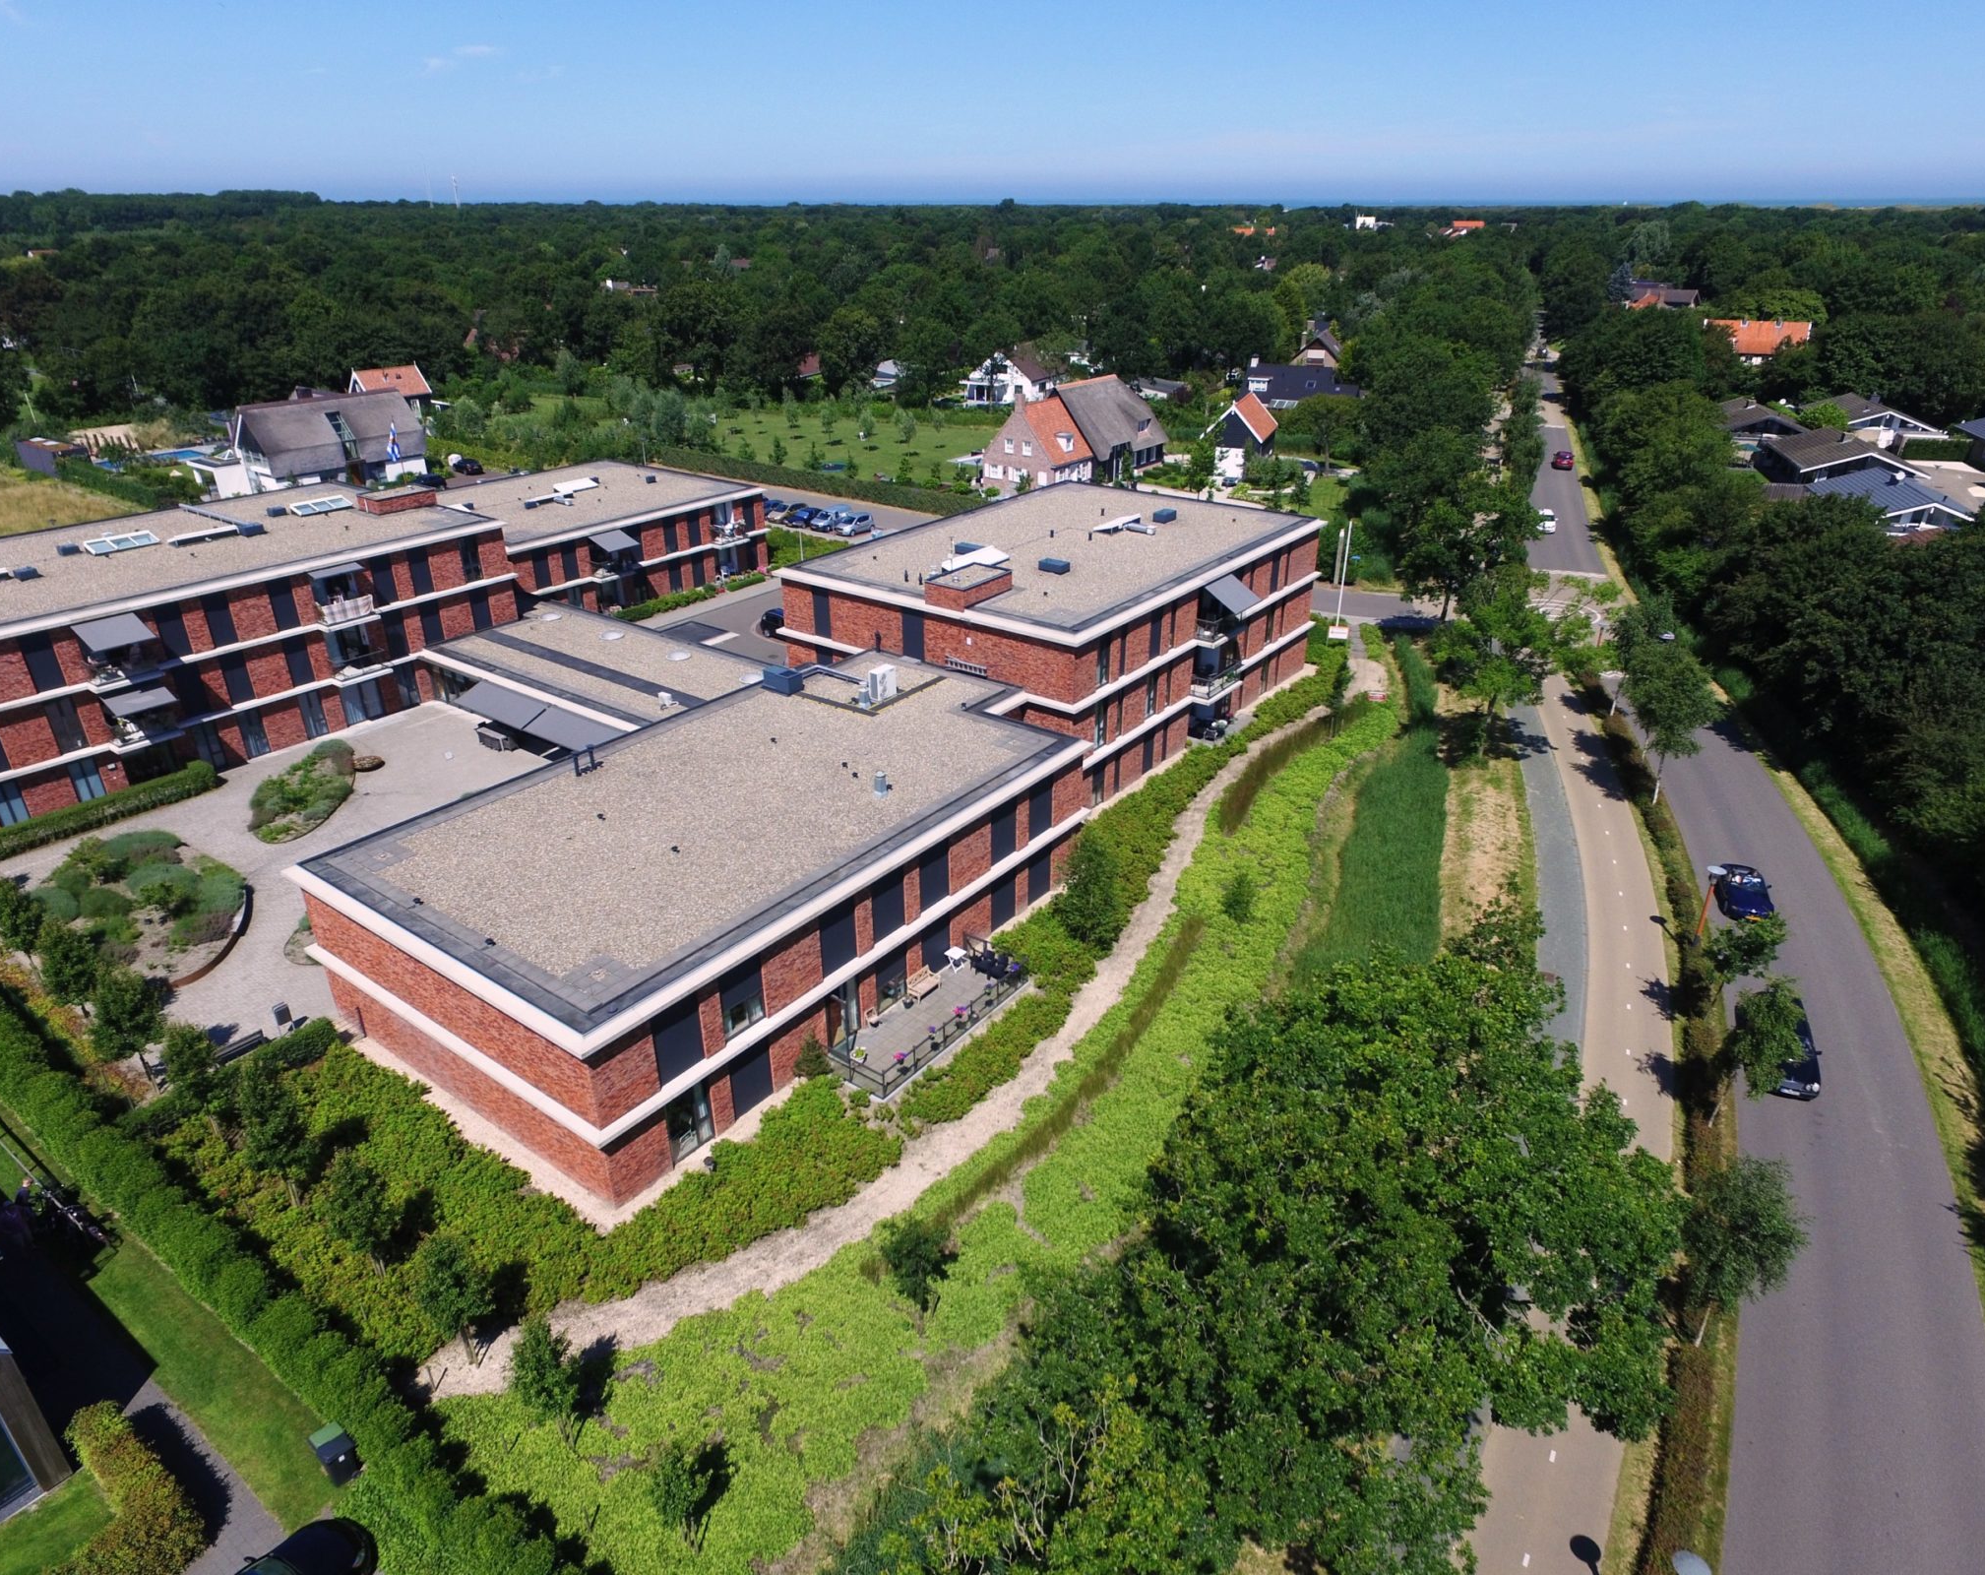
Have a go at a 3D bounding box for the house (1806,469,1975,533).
[{"bbox_3d":[79.771,-24.802,108.549,8.750,4.650,16.340,9,27,17],"label":"house"}]

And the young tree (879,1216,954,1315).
[{"bbox_3d":[-1.914,12.836,31.685,1.950,3.880,1.950,0,26,0],"label":"young tree"}]

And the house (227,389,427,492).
[{"bbox_3d":[-69.200,-36.095,126.700,9.300,8.600,16.200,20,32,35],"label":"house"}]

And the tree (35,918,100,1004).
[{"bbox_3d":[-30.842,6.479,40.902,2.000,4.550,2.000,0,26,0],"label":"tree"}]

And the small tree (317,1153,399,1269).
[{"bbox_3d":[-17.164,11.838,33.220,1.870,4.340,1.870,0,26,0],"label":"small tree"}]

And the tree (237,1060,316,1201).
[{"bbox_3d":[-20.600,10.188,35.343,2.100,5.500,2.100,0,26,0],"label":"tree"}]

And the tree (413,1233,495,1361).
[{"bbox_3d":[-13.487,13.068,30.665,1.830,4.350,1.830,0,26,0],"label":"tree"}]

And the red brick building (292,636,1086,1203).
[{"bbox_3d":[-8.444,2.643,46.991,15.728,6.240,28.208,18,31,32],"label":"red brick building"}]

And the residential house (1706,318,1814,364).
[{"bbox_3d":[136.200,-79.303,216.886,16.500,7.200,9.600,9,27,18],"label":"residential house"}]

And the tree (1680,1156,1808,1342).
[{"bbox_3d":[18.750,12.043,30.740,2.700,6.200,2.700,0,26,0],"label":"tree"}]

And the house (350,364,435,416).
[{"bbox_3d":[-78.082,-51.153,157.425,6.100,6.500,8.200,20,32,35],"label":"house"}]

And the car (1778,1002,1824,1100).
[{"bbox_3d":[27.470,8.865,42.709,1.780,1.420,4.600,9,28,18],"label":"car"}]

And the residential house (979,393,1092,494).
[{"bbox_3d":[4.988,-36.072,126.952,8.500,8.900,8.400,16,30,29],"label":"residential house"}]

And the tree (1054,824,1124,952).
[{"bbox_3d":[3.746,4.170,47.327,2.540,5.850,2.540,0,26,0],"label":"tree"}]

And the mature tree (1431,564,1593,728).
[{"bbox_3d":[27.068,-6.419,63.759,8.180,10.590,8.180,0,26,0],"label":"mature tree"}]

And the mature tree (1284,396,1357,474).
[{"bbox_3d":[36.100,-38.542,132.516,8.200,7.900,8.200,0,26,0],"label":"mature tree"}]

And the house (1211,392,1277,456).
[{"bbox_3d":[27.728,-39.538,135.355,6.560,7.200,11.220,10,28,19],"label":"house"}]

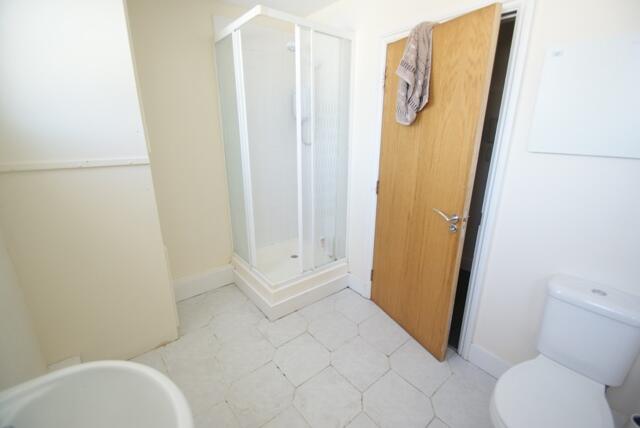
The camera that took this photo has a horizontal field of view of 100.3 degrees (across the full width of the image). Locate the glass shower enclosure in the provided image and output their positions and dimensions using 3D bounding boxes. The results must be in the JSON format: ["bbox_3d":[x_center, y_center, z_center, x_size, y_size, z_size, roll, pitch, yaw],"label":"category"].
[{"bbox_3d":[-0.283,-0.477,2.309,0.788,1.852,0.744,-13,21,-37],"label":"glass shower enclosure"}]

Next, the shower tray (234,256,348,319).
[{"bbox_3d":[-0.288,0.568,2.596,0.823,0.270,0.779,-13,21,-37],"label":"shower tray"}]

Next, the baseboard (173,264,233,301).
[{"bbox_3d":[-1.078,0.639,2.473,0.560,0.200,0.022,-13,21,-37],"label":"baseboard"}]

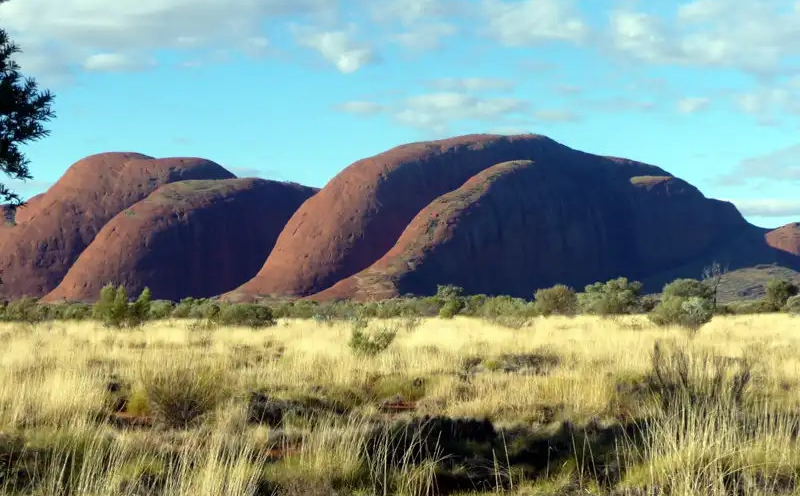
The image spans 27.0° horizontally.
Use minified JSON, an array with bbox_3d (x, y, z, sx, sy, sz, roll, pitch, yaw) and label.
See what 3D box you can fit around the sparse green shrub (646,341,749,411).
[{"bbox_3d":[4.216,1.836,23.500,1.469,1.059,1.175,0,-2,0],"label":"sparse green shrub"}]

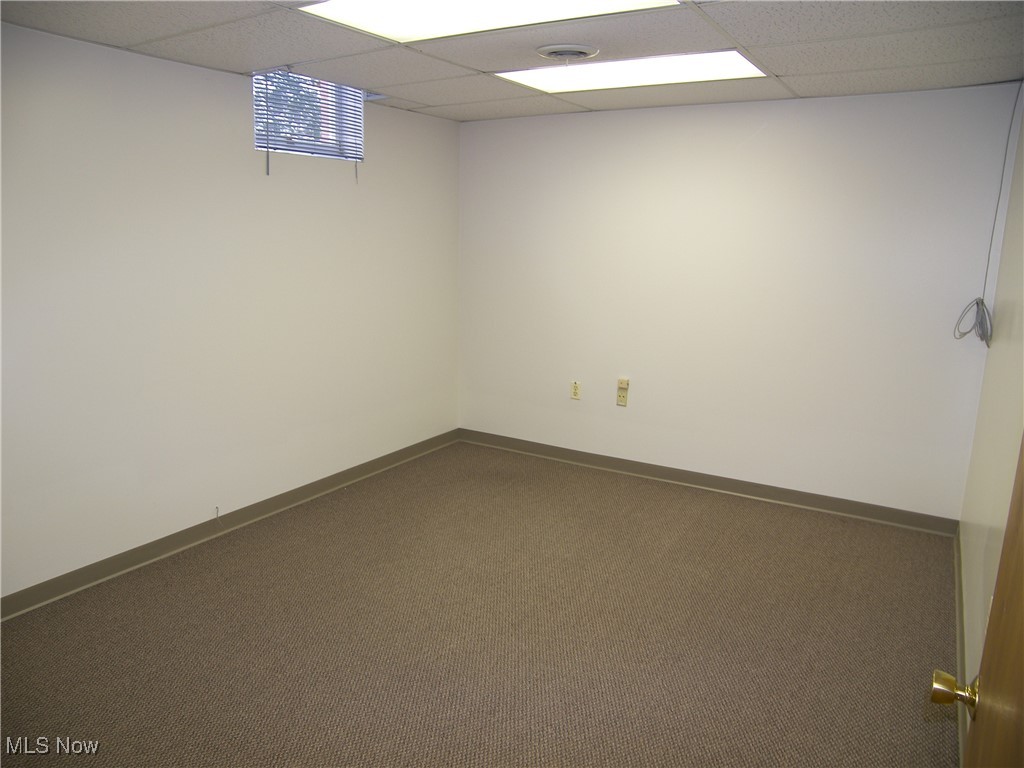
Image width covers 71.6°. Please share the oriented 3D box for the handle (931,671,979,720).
[{"bbox_3d":[0.648,0.449,1.041,0.062,0.063,0.062,7,14,26],"label":"handle"}]

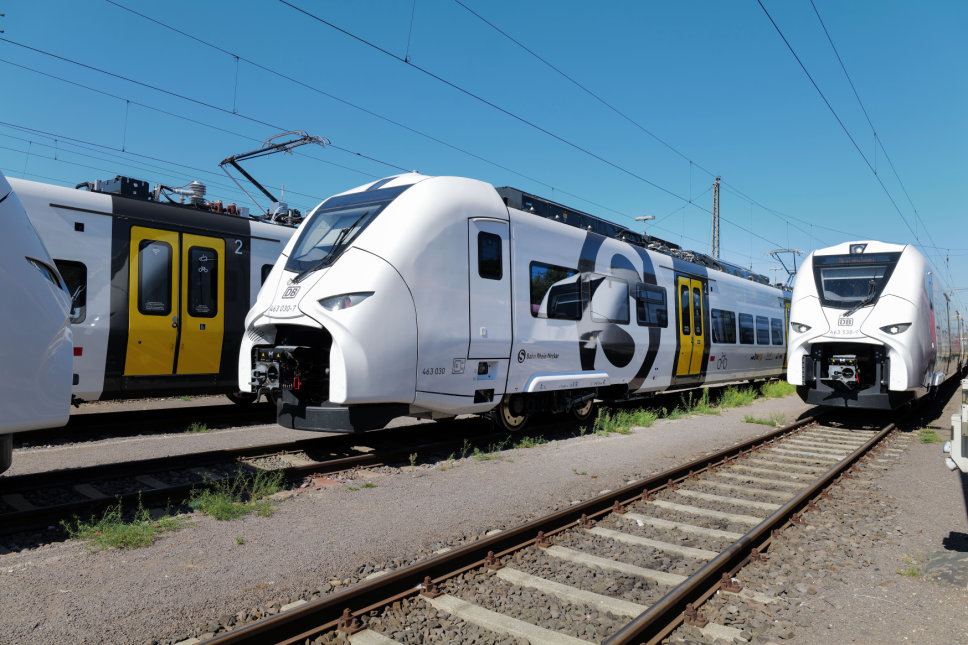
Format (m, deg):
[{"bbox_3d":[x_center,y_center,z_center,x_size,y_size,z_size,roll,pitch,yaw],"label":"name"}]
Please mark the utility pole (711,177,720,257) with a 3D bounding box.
[{"bbox_3d":[21.048,-4.662,58.609,0.680,17.330,0.550,0,-2,38],"label":"utility pole"}]

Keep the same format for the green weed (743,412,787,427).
[{"bbox_3d":[6.246,2.120,14.314,0.750,0.240,0.500,0,-2,38],"label":"green weed"}]

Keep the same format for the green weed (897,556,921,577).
[{"bbox_3d":[3.164,1.820,4.806,0.170,0.110,0.150,0,-2,38],"label":"green weed"}]

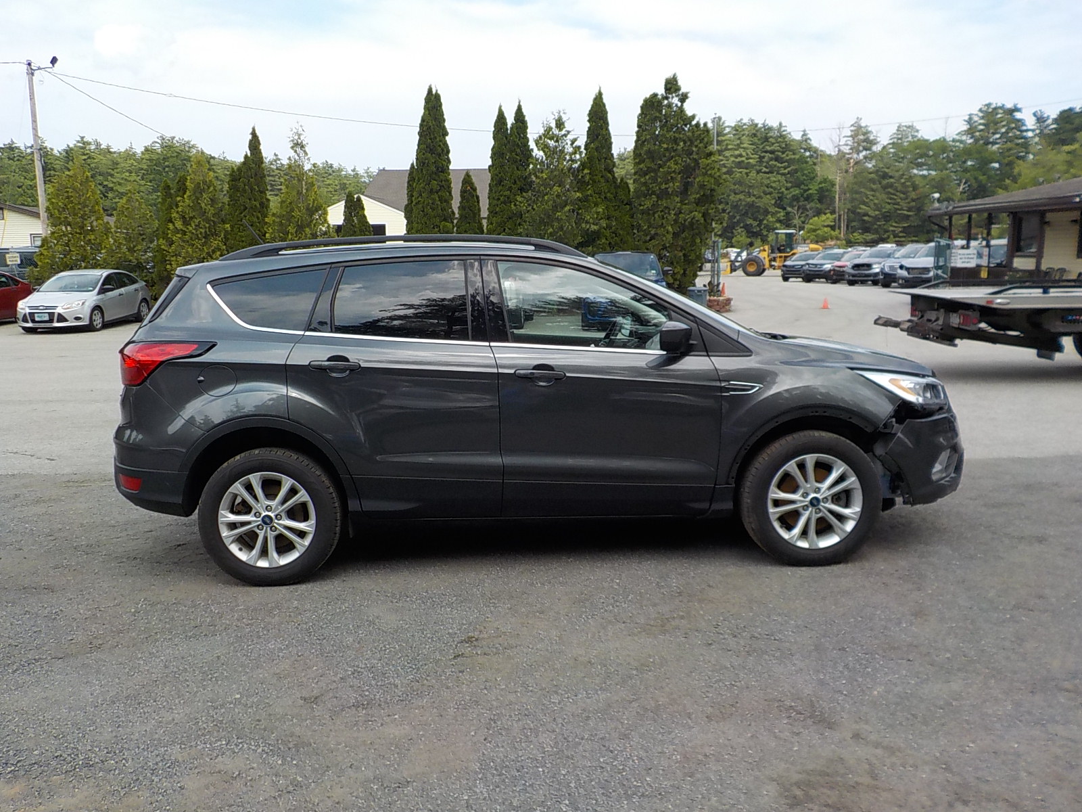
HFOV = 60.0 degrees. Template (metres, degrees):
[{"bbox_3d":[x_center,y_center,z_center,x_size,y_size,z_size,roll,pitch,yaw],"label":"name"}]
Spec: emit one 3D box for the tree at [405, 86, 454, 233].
[{"bbox_3d":[-3.113,-6.057,27.683,1.500,6.511,1.500,-1,9,0],"label":"tree"}]

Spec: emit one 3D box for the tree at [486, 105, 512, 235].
[{"bbox_3d":[-1.163,-5.808,27.729,0.950,5.933,0.950,-1,9,0],"label":"tree"}]

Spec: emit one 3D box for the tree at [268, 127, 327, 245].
[{"bbox_3d":[-7.061,-5.458,27.767,1.800,5.444,1.800,-1,9,0],"label":"tree"}]

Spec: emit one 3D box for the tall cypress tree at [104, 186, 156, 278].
[{"bbox_3d":[-12.067,-4.566,27.894,1.650,3.826,1.650,-1,9,0],"label":"tall cypress tree"}]

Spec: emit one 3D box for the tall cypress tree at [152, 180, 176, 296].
[{"bbox_3d":[-11.523,-4.890,28.759,0.900,4.084,0.900,-1,9,0],"label":"tall cypress tree"}]

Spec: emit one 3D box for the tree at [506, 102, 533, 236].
[{"bbox_3d":[-0.572,-5.860,27.722,0.950,6.017,0.950,-1,9,0],"label":"tree"}]

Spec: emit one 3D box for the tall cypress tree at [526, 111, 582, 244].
[{"bbox_3d":[0.368,-5.394,26.279,1.750,5.474,1.750,-1,9,0],"label":"tall cypress tree"}]

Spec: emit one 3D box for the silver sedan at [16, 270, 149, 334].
[{"bbox_3d":[-11.508,-2.721,23.805,1.860,1.468,4.534,-1,9,0],"label":"silver sedan"}]

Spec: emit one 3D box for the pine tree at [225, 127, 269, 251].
[{"bbox_3d":[-8.466,-5.432,27.767,1.450,5.446,1.450,-1,9,0],"label":"pine tree"}]

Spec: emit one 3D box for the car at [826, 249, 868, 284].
[{"bbox_3d":[15.783,-6.809,45.852,4.500,1.600,1.820,-10,12,-43],"label":"car"}]

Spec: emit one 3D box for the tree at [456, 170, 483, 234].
[{"bbox_3d":[-2.009,-4.670,26.794,0.950,3.959,0.950,-1,9,0],"label":"tree"}]

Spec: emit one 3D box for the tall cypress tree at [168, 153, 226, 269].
[{"bbox_3d":[-10.323,-5.185,28.309,1.800,4.769,1.800,-1,9,0],"label":"tall cypress tree"}]

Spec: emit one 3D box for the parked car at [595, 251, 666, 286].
[{"bbox_3d":[1.905,-2.734,21.544,1.830,1.670,4.350,0,9,4],"label":"parked car"}]

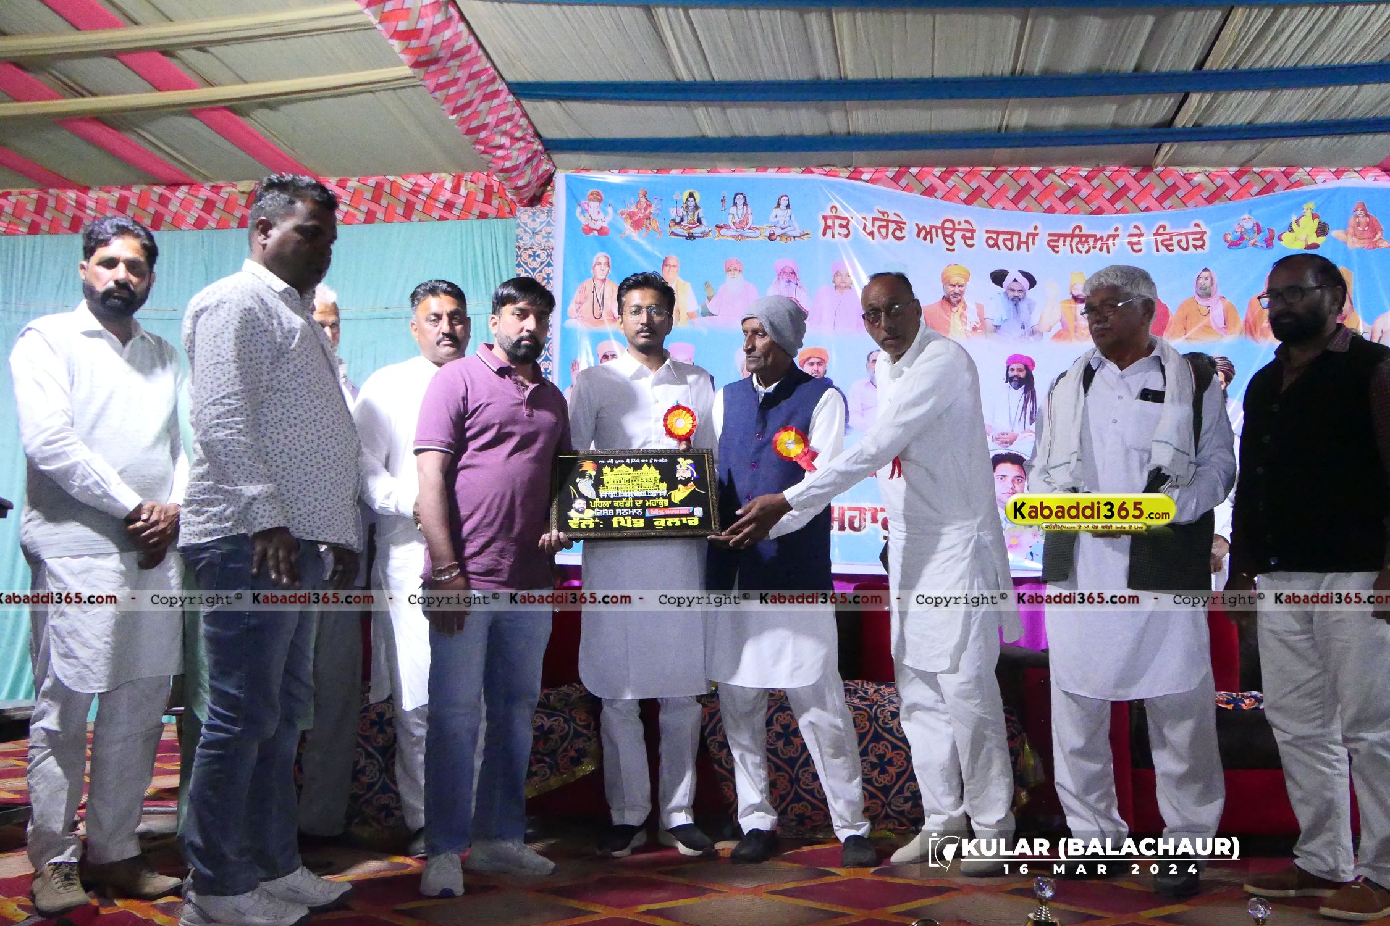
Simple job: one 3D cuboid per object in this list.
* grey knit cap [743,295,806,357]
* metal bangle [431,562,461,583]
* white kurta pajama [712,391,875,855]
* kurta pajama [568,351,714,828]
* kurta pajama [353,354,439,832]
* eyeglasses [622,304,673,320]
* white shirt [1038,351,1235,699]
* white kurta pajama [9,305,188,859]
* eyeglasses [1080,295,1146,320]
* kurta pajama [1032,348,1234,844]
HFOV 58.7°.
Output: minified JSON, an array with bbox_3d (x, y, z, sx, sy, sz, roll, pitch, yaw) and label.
[{"bbox_3d":[0.249,-0.424,3.800,0.220,0.190,0.180,-13,5,-37],"label":"grey knit cap"},{"bbox_3d":[-0.682,0.299,3.380,0.076,0.028,0.068,-13,13,15],"label":"metal bangle"},{"bbox_3d":[0.281,0.430,3.695,0.480,1.379,0.380,-3,-7,25],"label":"white kurta pajama"},{"bbox_3d":[-0.160,0.363,3.672,0.460,1.438,0.360,0,-6,-3],"label":"kurta pajama"},{"bbox_3d":[-0.794,0.376,3.741,0.500,1.455,0.380,4,-7,-33],"label":"kurta pajama"},{"bbox_3d":[-0.142,-0.458,3.836,0.138,0.042,0.140,2,1,7],"label":"eyeglasses"},{"bbox_3d":[1.216,0.159,3.403,0.560,0.960,0.420,-4,-7,32],"label":"white shirt"},{"bbox_3d":[-1.522,0.298,3.156,0.480,1.455,0.360,5,-8,-38],"label":"white kurta pajama"},{"bbox_3d":[1.173,-0.421,3.425,0.142,0.044,0.140,-16,4,-23],"label":"eyeglasses"},{"bbox_3d":[1.202,0.351,3.382,0.560,1.367,0.420,-4,-7,32],"label":"kurta pajama"}]

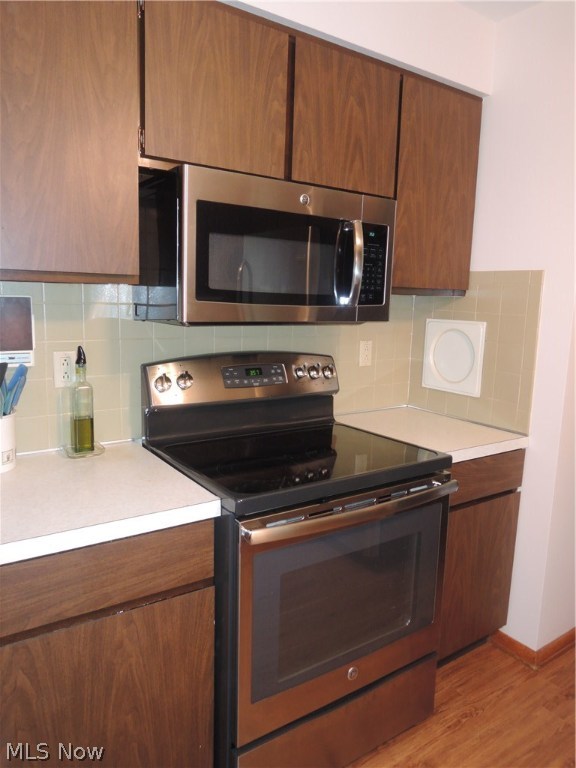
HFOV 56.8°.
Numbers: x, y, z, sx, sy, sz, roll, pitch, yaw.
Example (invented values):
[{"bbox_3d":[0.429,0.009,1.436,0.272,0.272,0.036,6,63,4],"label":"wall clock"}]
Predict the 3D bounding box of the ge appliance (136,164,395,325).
[{"bbox_3d":[-0.060,-0.420,1.782,0.762,0.415,0.396,-5,11,-33],"label":"ge appliance"}]

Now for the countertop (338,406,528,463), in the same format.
[{"bbox_3d":[0.521,0.191,2.137,0.518,0.043,0.630,-5,11,-33],"label":"countertop"}]

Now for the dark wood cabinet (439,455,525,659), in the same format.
[{"bbox_3d":[0.508,0.590,2.207,0.518,0.768,0.620,-5,11,-33],"label":"dark wood cabinet"}]

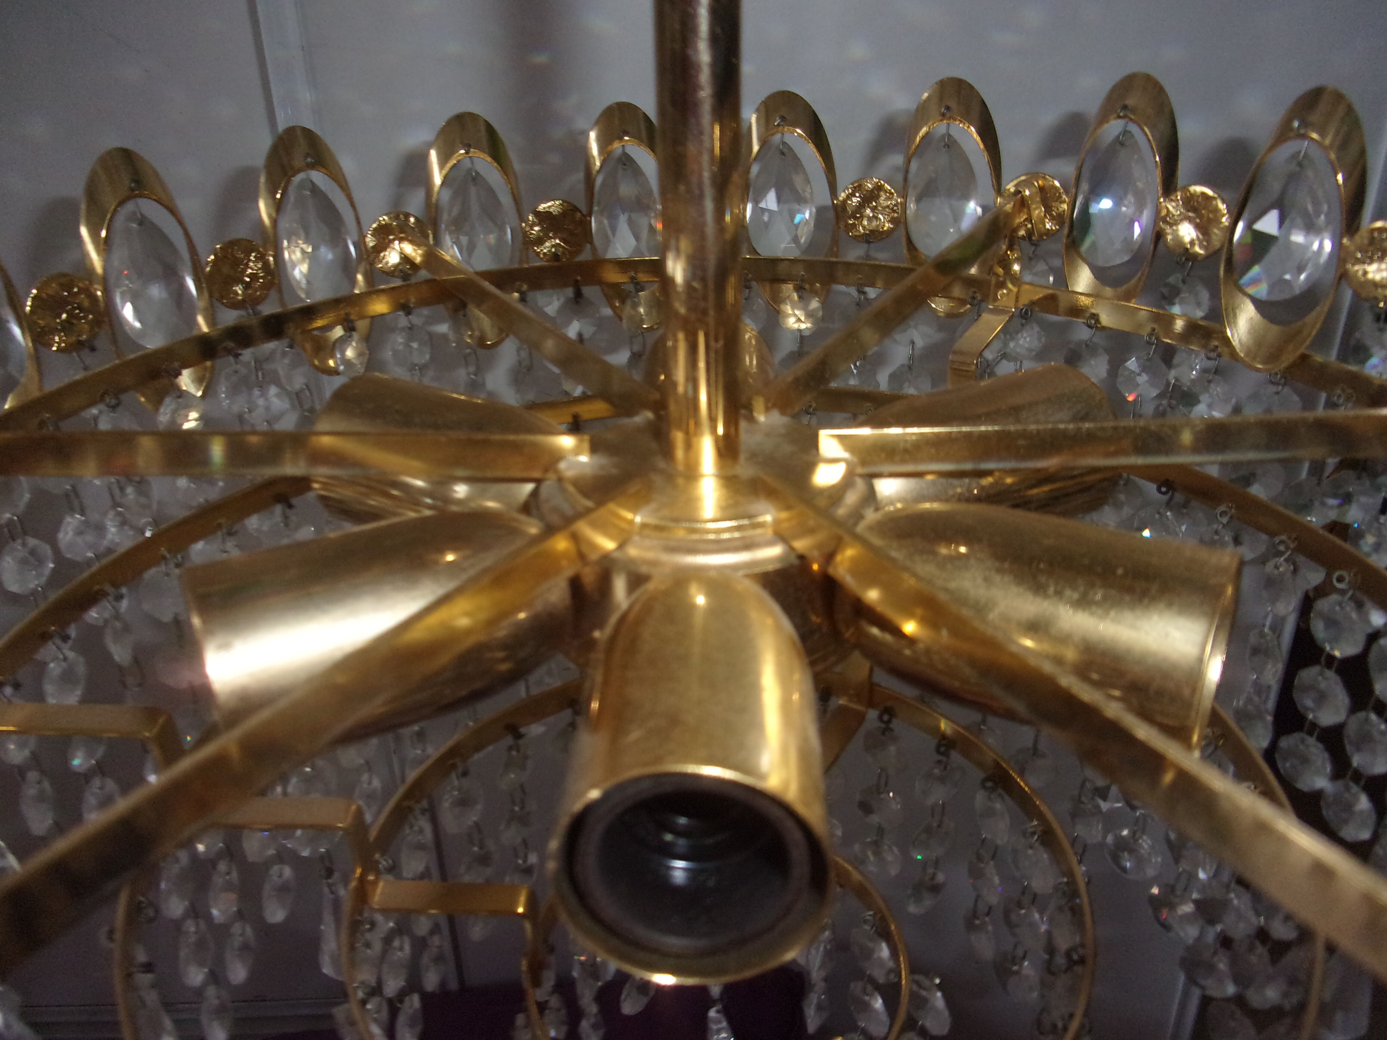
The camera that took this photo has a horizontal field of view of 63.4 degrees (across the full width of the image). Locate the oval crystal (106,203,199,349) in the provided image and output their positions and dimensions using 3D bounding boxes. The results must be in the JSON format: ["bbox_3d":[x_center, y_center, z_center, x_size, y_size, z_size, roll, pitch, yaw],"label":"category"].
[{"bbox_3d":[-0.196,-0.086,0.405,0.014,0.051,0.031,18,27,35],"label":"oval crystal"}]

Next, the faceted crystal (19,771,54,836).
[{"bbox_3d":[-0.171,0.074,0.292,0.008,0.021,0.018,-4,27,-3],"label":"faceted crystal"}]

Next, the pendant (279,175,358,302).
[{"bbox_3d":[-0.150,-0.110,0.444,0.031,0.051,0.014,-17,30,-32],"label":"pendant"}]

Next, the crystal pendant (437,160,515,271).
[{"bbox_3d":[-0.092,-0.126,0.472,0.031,0.051,0.014,-9,27,-19],"label":"crystal pendant"}]

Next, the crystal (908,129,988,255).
[{"bbox_3d":[0.076,-0.098,0.339,0.023,0.038,0.012,10,30,22],"label":"crystal"}]

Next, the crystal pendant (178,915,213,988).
[{"bbox_3d":[-0.104,0.090,0.234,0.007,0.014,0.014,-5,28,-4],"label":"crystal pendant"}]

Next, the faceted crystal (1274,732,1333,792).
[{"bbox_3d":[0.139,0.055,0.255,0.007,0.014,0.014,-10,29,-14],"label":"faceted crystal"}]

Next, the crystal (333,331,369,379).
[{"bbox_3d":[-0.133,-0.064,0.437,0.018,0.019,0.008,-21,32,-32],"label":"crystal"}]

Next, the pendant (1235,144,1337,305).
[{"bbox_3d":[0.152,-0.076,0.286,0.012,0.038,0.023,-22,33,-33],"label":"pendant"}]

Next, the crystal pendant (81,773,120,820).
[{"bbox_3d":[-0.171,0.082,0.325,0.008,0.020,0.018,0,27,4],"label":"crystal pendant"}]

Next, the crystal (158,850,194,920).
[{"bbox_3d":[-0.104,0.074,0.227,0.007,0.014,0.014,-4,28,-3],"label":"crystal"}]

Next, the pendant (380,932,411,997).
[{"bbox_3d":[-0.070,0.104,0.263,0.007,0.014,0.014,1,28,6],"label":"pendant"}]

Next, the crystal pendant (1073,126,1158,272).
[{"bbox_3d":[0.162,-0.122,0.430,0.031,0.051,0.014,18,33,35],"label":"crystal pendant"}]

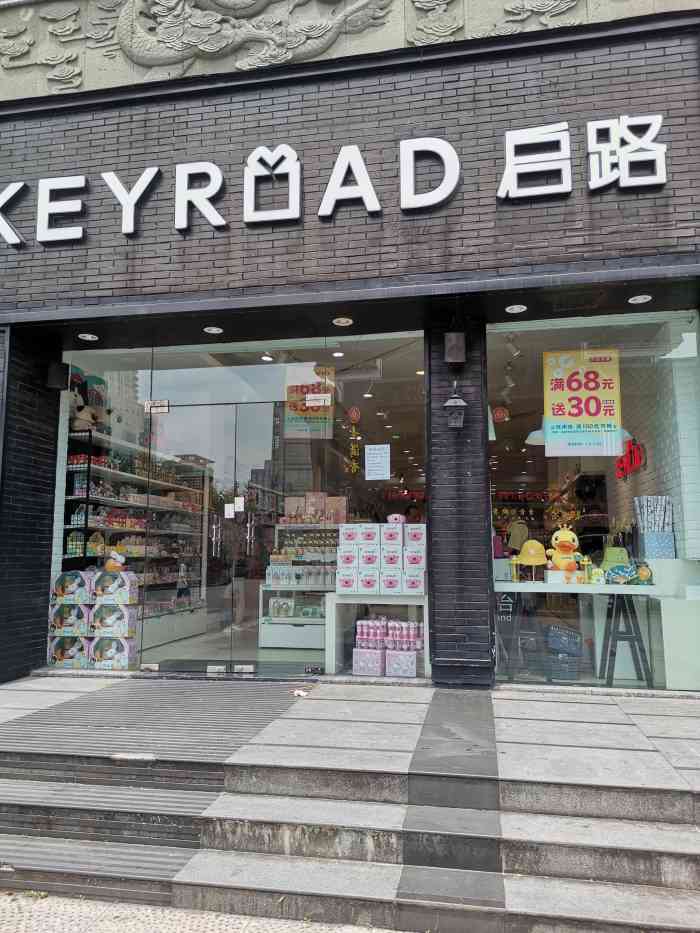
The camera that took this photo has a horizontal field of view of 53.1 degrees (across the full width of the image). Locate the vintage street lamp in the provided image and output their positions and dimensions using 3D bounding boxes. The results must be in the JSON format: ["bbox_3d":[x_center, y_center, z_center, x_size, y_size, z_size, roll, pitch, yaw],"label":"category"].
[{"bbox_3d":[0.844,-0.493,5.559,0.178,0.370,0.200,-1,-7,10],"label":"vintage street lamp"}]

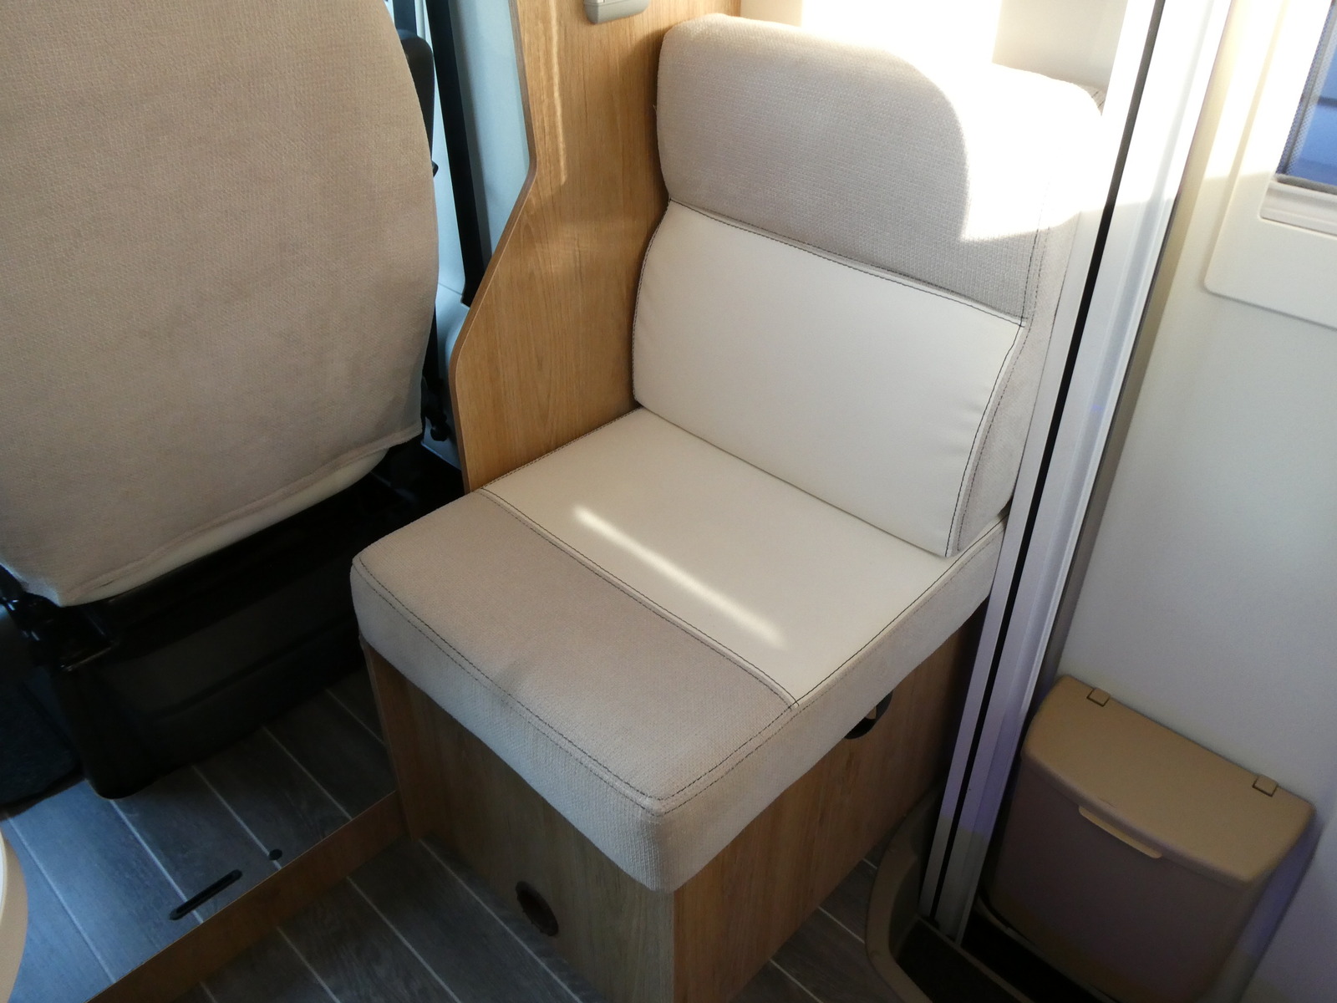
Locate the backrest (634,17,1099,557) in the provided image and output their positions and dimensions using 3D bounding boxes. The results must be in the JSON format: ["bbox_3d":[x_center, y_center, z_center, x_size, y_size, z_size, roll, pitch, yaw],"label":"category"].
[{"bbox_3d":[0.191,-0.260,1.134,0.483,0.480,0.174,29,45,34],"label":"backrest"}]

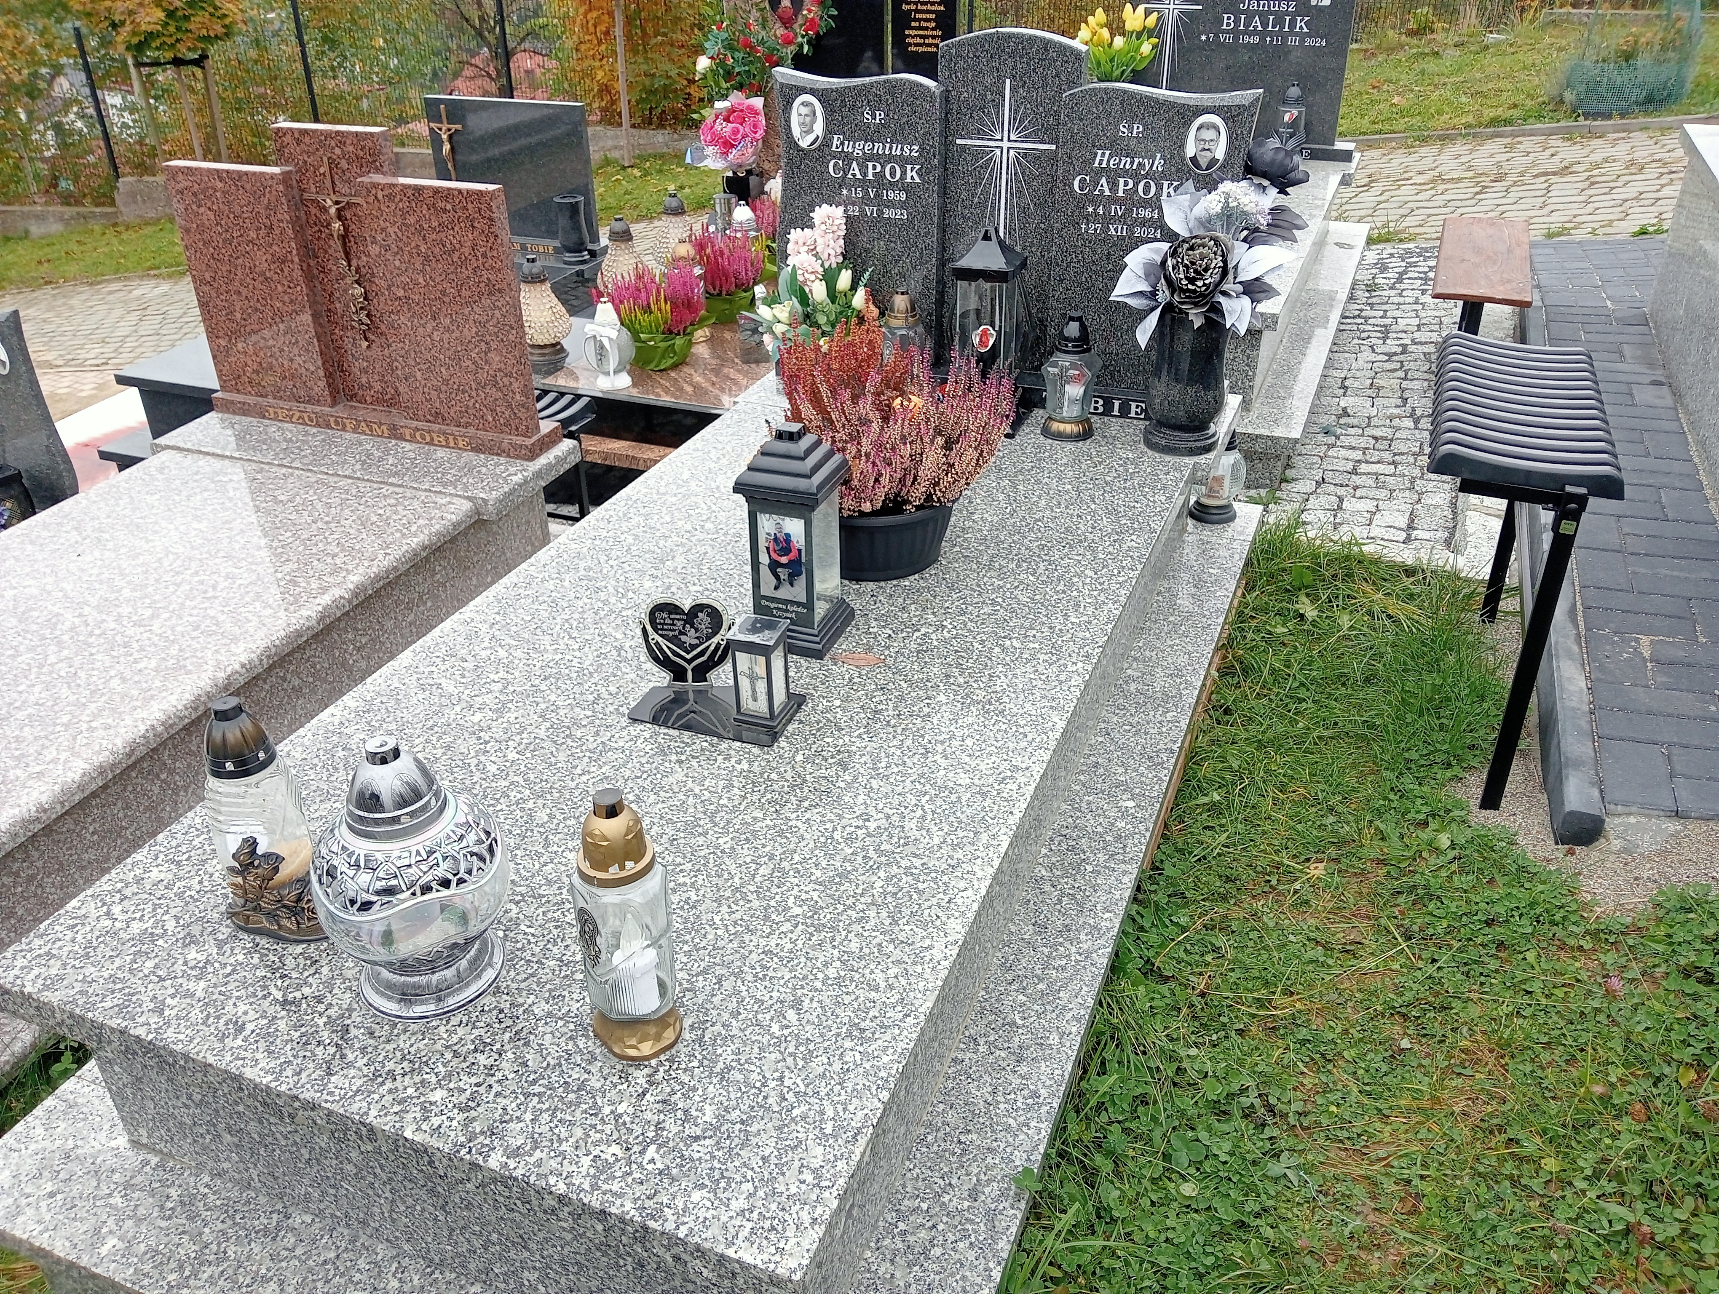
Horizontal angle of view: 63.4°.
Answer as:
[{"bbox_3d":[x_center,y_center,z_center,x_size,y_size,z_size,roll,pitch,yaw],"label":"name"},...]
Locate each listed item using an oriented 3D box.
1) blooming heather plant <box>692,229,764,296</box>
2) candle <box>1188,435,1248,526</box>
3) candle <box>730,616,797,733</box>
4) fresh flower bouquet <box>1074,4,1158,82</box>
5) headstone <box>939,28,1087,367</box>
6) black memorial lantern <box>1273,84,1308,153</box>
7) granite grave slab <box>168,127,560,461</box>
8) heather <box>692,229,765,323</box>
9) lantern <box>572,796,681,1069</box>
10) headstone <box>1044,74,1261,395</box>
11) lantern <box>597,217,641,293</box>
[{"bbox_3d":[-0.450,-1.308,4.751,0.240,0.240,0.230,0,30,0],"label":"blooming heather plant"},{"bbox_3d":[0.810,-0.399,3.142,0.125,0.217,0.125,11,32,19],"label":"candle"},{"bbox_3d":[-0.142,0.035,2.074,0.077,0.150,0.085,11,31,18],"label":"candle"},{"bbox_3d":[0.907,-2.126,4.936,0.290,0.310,0.270,11,32,18],"label":"fresh flower bouquet"},{"bbox_3d":[0.347,-1.032,3.251,0.330,0.750,0.075,11,31,18],"label":"headstone"},{"bbox_3d":[1.487,-1.789,4.755,0.092,0.262,0.092,10,30,19],"label":"black memorial lantern"},{"bbox_3d":[-1.070,-0.776,2.966,0.855,0.628,0.131,11,32,18],"label":"granite grave slab"},{"bbox_3d":[-0.393,-1.137,4.278,0.230,0.250,0.210,0,30,0],"label":"heather"},{"bbox_3d":[-0.249,0.293,1.484,0.102,0.322,0.102,0,30,0],"label":"lantern"},{"bbox_3d":[0.643,-0.899,3.089,0.415,0.660,0.070,10,30,19],"label":"headstone"},{"bbox_3d":[-0.796,-1.291,4.728,0.195,0.342,0.195,11,31,18],"label":"lantern"}]

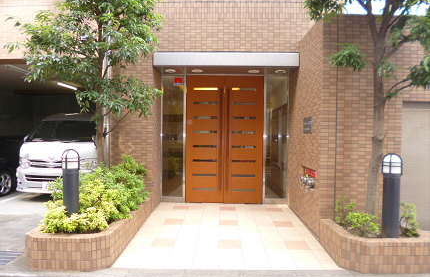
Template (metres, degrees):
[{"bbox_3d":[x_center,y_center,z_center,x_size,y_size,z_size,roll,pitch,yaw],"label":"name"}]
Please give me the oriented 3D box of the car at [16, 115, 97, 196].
[{"bbox_3d":[-3.450,0.350,8.650,1.740,1.980,4.700,1,1,2],"label":"car"}]

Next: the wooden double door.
[{"bbox_3d":[0.204,0.029,6.100,1.580,2.590,0.120,1,1,2],"label":"wooden double door"}]

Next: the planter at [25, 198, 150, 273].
[{"bbox_3d":[-1.650,1.277,4.320,1.000,0.370,2.030,1,1,2],"label":"planter"}]

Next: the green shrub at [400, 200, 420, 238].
[{"bbox_3d":[2.360,0.975,3.600,0.280,0.430,0.280,1,1,2],"label":"green shrub"}]

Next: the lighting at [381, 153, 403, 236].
[{"bbox_3d":[2.110,0.685,3.550,0.235,1.000,0.235,1,1,2],"label":"lighting"}]

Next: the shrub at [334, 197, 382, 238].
[{"bbox_3d":[1.770,0.950,3.680,0.570,0.460,0.430,1,1,2],"label":"shrub"}]

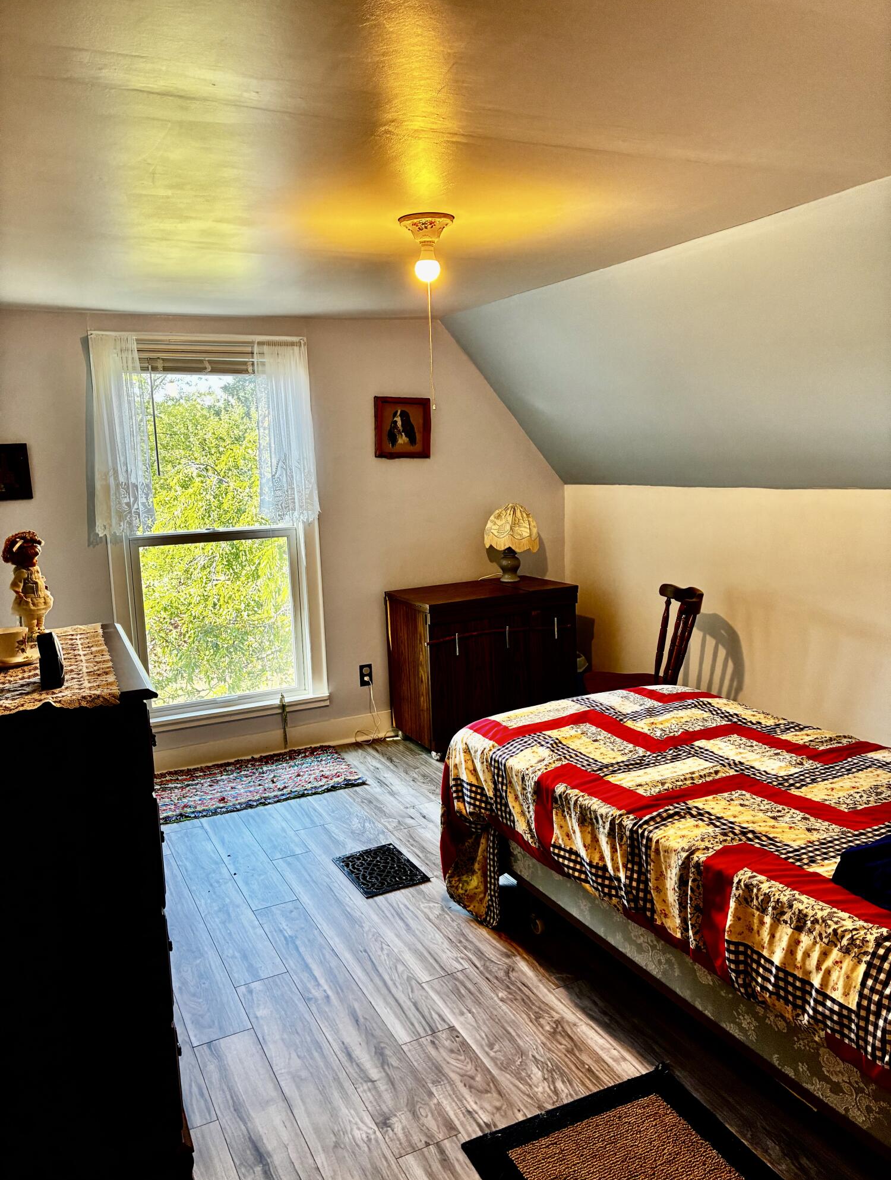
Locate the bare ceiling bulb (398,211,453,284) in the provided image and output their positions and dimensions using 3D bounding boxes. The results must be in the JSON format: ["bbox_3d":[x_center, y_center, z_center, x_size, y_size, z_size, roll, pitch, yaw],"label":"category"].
[{"bbox_3d":[-0.052,-0.987,2.591,0.160,0.176,0.160,-2,9,0],"label":"bare ceiling bulb"}]

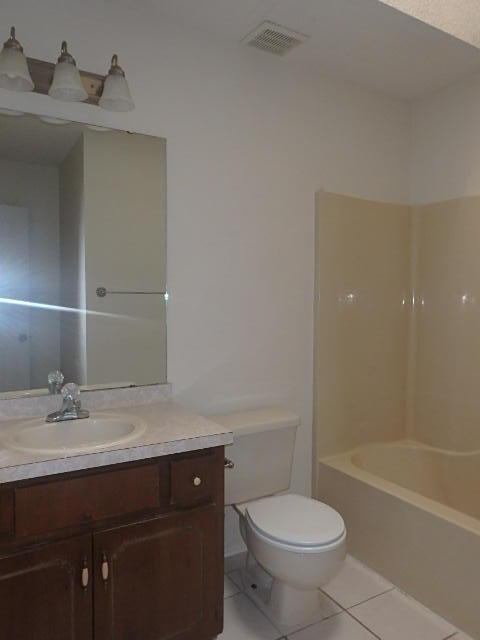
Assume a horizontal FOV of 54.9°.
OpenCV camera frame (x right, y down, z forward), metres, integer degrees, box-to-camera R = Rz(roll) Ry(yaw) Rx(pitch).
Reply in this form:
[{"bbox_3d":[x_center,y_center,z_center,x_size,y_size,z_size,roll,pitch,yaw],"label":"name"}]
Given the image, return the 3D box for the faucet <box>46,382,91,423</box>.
[{"bbox_3d":[-0.591,0.286,1.611,0.150,0.130,0.160,-1,2,-30],"label":"faucet"}]

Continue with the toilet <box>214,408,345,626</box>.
[{"bbox_3d":[0.170,0.822,1.891,0.415,0.744,0.655,-1,2,-30],"label":"toilet"}]

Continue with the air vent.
[{"bbox_3d":[0.157,-1.240,2.054,0.235,0.025,0.200,-1,2,-30],"label":"air vent"}]

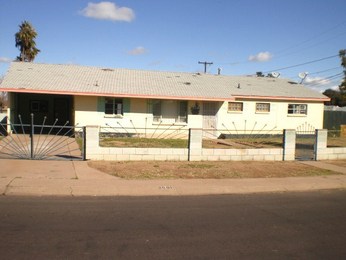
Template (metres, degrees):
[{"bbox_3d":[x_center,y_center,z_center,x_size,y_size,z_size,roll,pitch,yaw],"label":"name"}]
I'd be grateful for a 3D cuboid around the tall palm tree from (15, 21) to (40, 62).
[{"bbox_3d":[-17.991,-7.234,47.000,3.200,12.600,3.200,1,2,-16],"label":"tall palm tree"}]

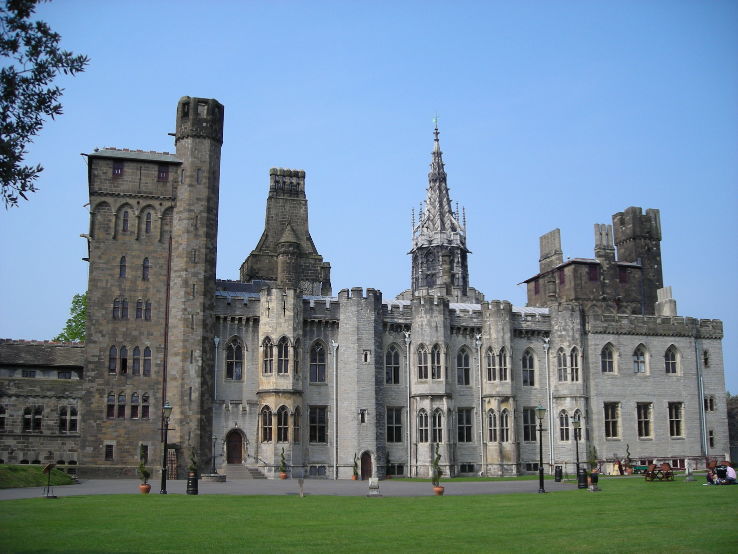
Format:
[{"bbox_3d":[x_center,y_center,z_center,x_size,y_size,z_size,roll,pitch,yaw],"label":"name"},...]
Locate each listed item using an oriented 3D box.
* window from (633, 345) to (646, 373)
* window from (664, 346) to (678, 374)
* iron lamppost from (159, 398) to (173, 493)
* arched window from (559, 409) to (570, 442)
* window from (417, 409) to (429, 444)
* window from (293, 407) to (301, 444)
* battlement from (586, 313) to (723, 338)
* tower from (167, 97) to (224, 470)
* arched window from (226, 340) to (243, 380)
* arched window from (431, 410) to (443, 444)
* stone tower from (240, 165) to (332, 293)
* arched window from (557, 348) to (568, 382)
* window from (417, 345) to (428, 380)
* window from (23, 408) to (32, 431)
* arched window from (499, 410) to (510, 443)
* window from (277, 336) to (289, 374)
[{"bbox_3d":[22.475,6.801,67.210,1.233,2.404,0.300,3,-11,-15],"label":"window"},{"bbox_3d":[25.387,6.903,68.013,1.263,2.475,0.300,3,-11,-15],"label":"window"},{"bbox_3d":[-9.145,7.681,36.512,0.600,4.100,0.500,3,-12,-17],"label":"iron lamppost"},{"bbox_3d":[14.525,11.012,60.112,0.820,2.332,0.300,-6,-13,27],"label":"arched window"},{"bbox_3d":[4.030,11.006,59.988,0.960,2.508,0.300,-5,-12,26],"label":"window"},{"bbox_3d":[-5.112,10.406,57.005,0.300,2.696,0.966,-5,-12,26],"label":"window"},{"bbox_3d":[22.766,3.940,64.238,12.520,1.553,0.900,4,-12,-19],"label":"battlement"},{"bbox_3d":[-12.632,0.120,59.004,3.350,28.017,3.350,4,-11,-18],"label":"tower"},{"bbox_3d":[-8.727,5.368,52.516,1.037,2.747,0.250,4,-12,-19],"label":"arched window"},{"bbox_3d":[4.973,10.821,59.051,0.849,2.437,0.300,4,-11,-21],"label":"arched window"},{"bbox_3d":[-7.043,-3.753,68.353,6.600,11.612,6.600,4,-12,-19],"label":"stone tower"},{"bbox_3d":[15.436,7.013,64.568,0.954,2.773,0.300,-5,-12,26],"label":"arched window"},{"bbox_3d":[3.879,6.066,57.814,0.881,2.634,0.300,-6,-13,27],"label":"window"},{"bbox_3d":[-23.500,9.746,55.825,0.669,1.694,0.300,4,-11,-18],"label":"window"},{"bbox_3d":[10.281,11.205,61.148,0.910,2.523,0.300,4,-11,-21],"label":"arched window"},{"bbox_3d":[-5.912,5.414,55.710,0.851,2.574,0.300,4,-11,-21],"label":"window"}]

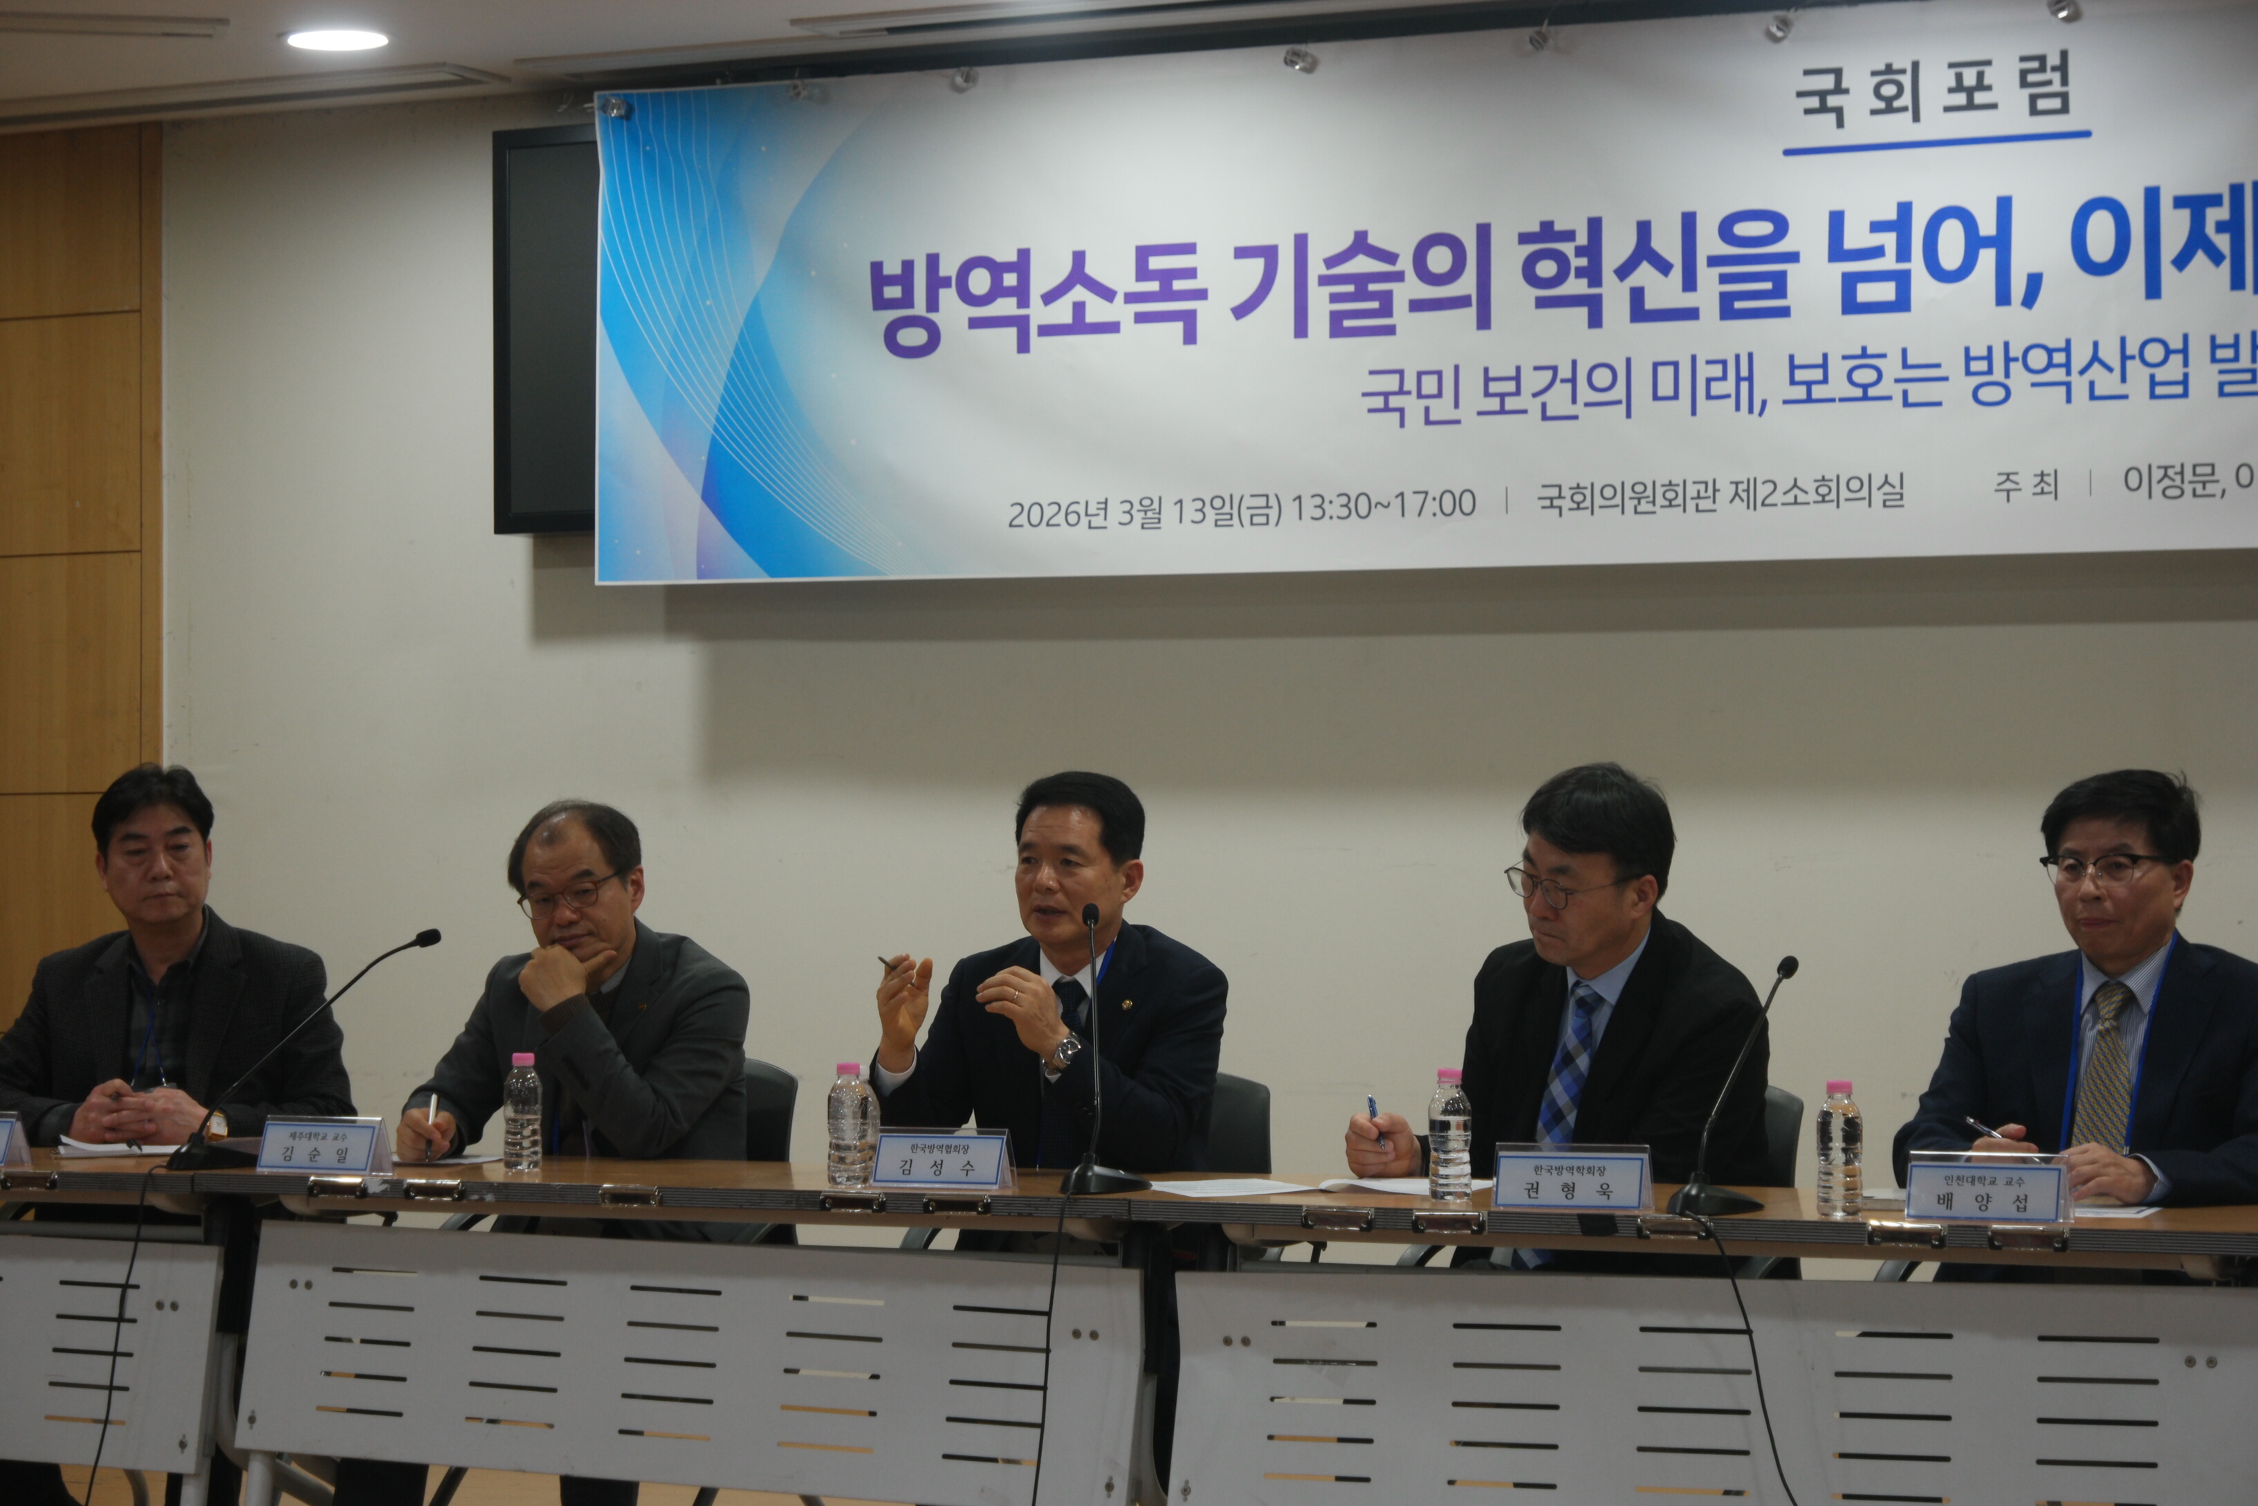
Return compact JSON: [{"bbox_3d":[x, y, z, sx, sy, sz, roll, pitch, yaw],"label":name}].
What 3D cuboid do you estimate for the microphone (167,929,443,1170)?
[{"bbox_3d":[-1.248,0.443,7.303,0.433,0.347,0.100,1,-2,-37],"label":"microphone"}]

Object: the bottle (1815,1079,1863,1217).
[{"bbox_3d":[0.890,0.495,6.049,0.057,0.170,0.057,-1,-1,25],"label":"bottle"}]

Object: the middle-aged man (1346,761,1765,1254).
[{"bbox_3d":[0.650,0.667,6.875,0.570,1.302,0.800,-1,-1,33],"label":"middle-aged man"}]

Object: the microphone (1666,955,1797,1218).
[{"bbox_3d":[0.803,0.426,6.274,0.095,0.317,0.364,-1,-1,27],"label":"microphone"}]

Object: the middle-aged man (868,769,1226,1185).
[{"bbox_3d":[-0.083,0.678,7.172,0.540,1.300,0.780,-1,-1,27],"label":"middle-aged man"}]

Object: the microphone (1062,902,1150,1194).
[{"bbox_3d":[-0.031,0.403,6.678,0.136,0.388,0.309,-1,-1,14],"label":"microphone"}]

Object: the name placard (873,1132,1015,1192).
[{"bbox_3d":[-0.254,0.559,6.647,0.184,0.078,0.060,-1,-1,23],"label":"name placard"}]

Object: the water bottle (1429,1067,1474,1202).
[{"bbox_3d":[0.423,0.502,6.347,0.057,0.173,0.057,0,-1,0],"label":"water bottle"}]

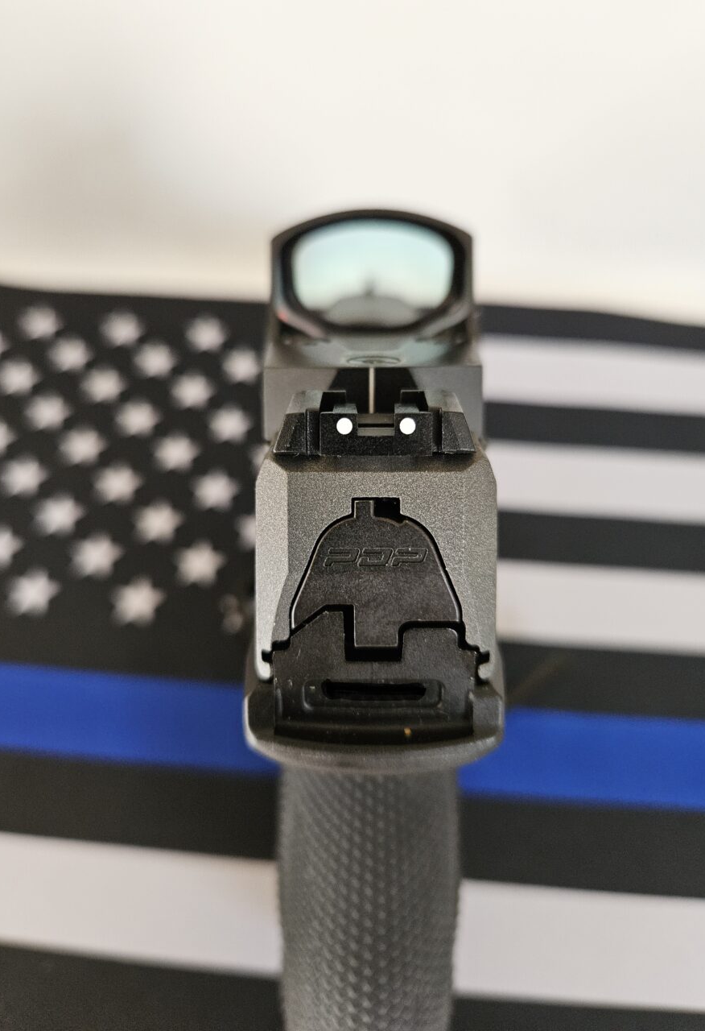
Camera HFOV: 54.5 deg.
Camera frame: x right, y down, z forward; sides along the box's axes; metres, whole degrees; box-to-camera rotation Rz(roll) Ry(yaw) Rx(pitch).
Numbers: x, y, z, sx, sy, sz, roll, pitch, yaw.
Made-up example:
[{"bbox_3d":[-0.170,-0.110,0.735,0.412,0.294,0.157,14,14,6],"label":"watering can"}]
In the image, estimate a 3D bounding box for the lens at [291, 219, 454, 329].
[{"bbox_3d":[0.003,-0.038,0.107,0.026,0.017,0.005,0,25,0],"label":"lens"}]

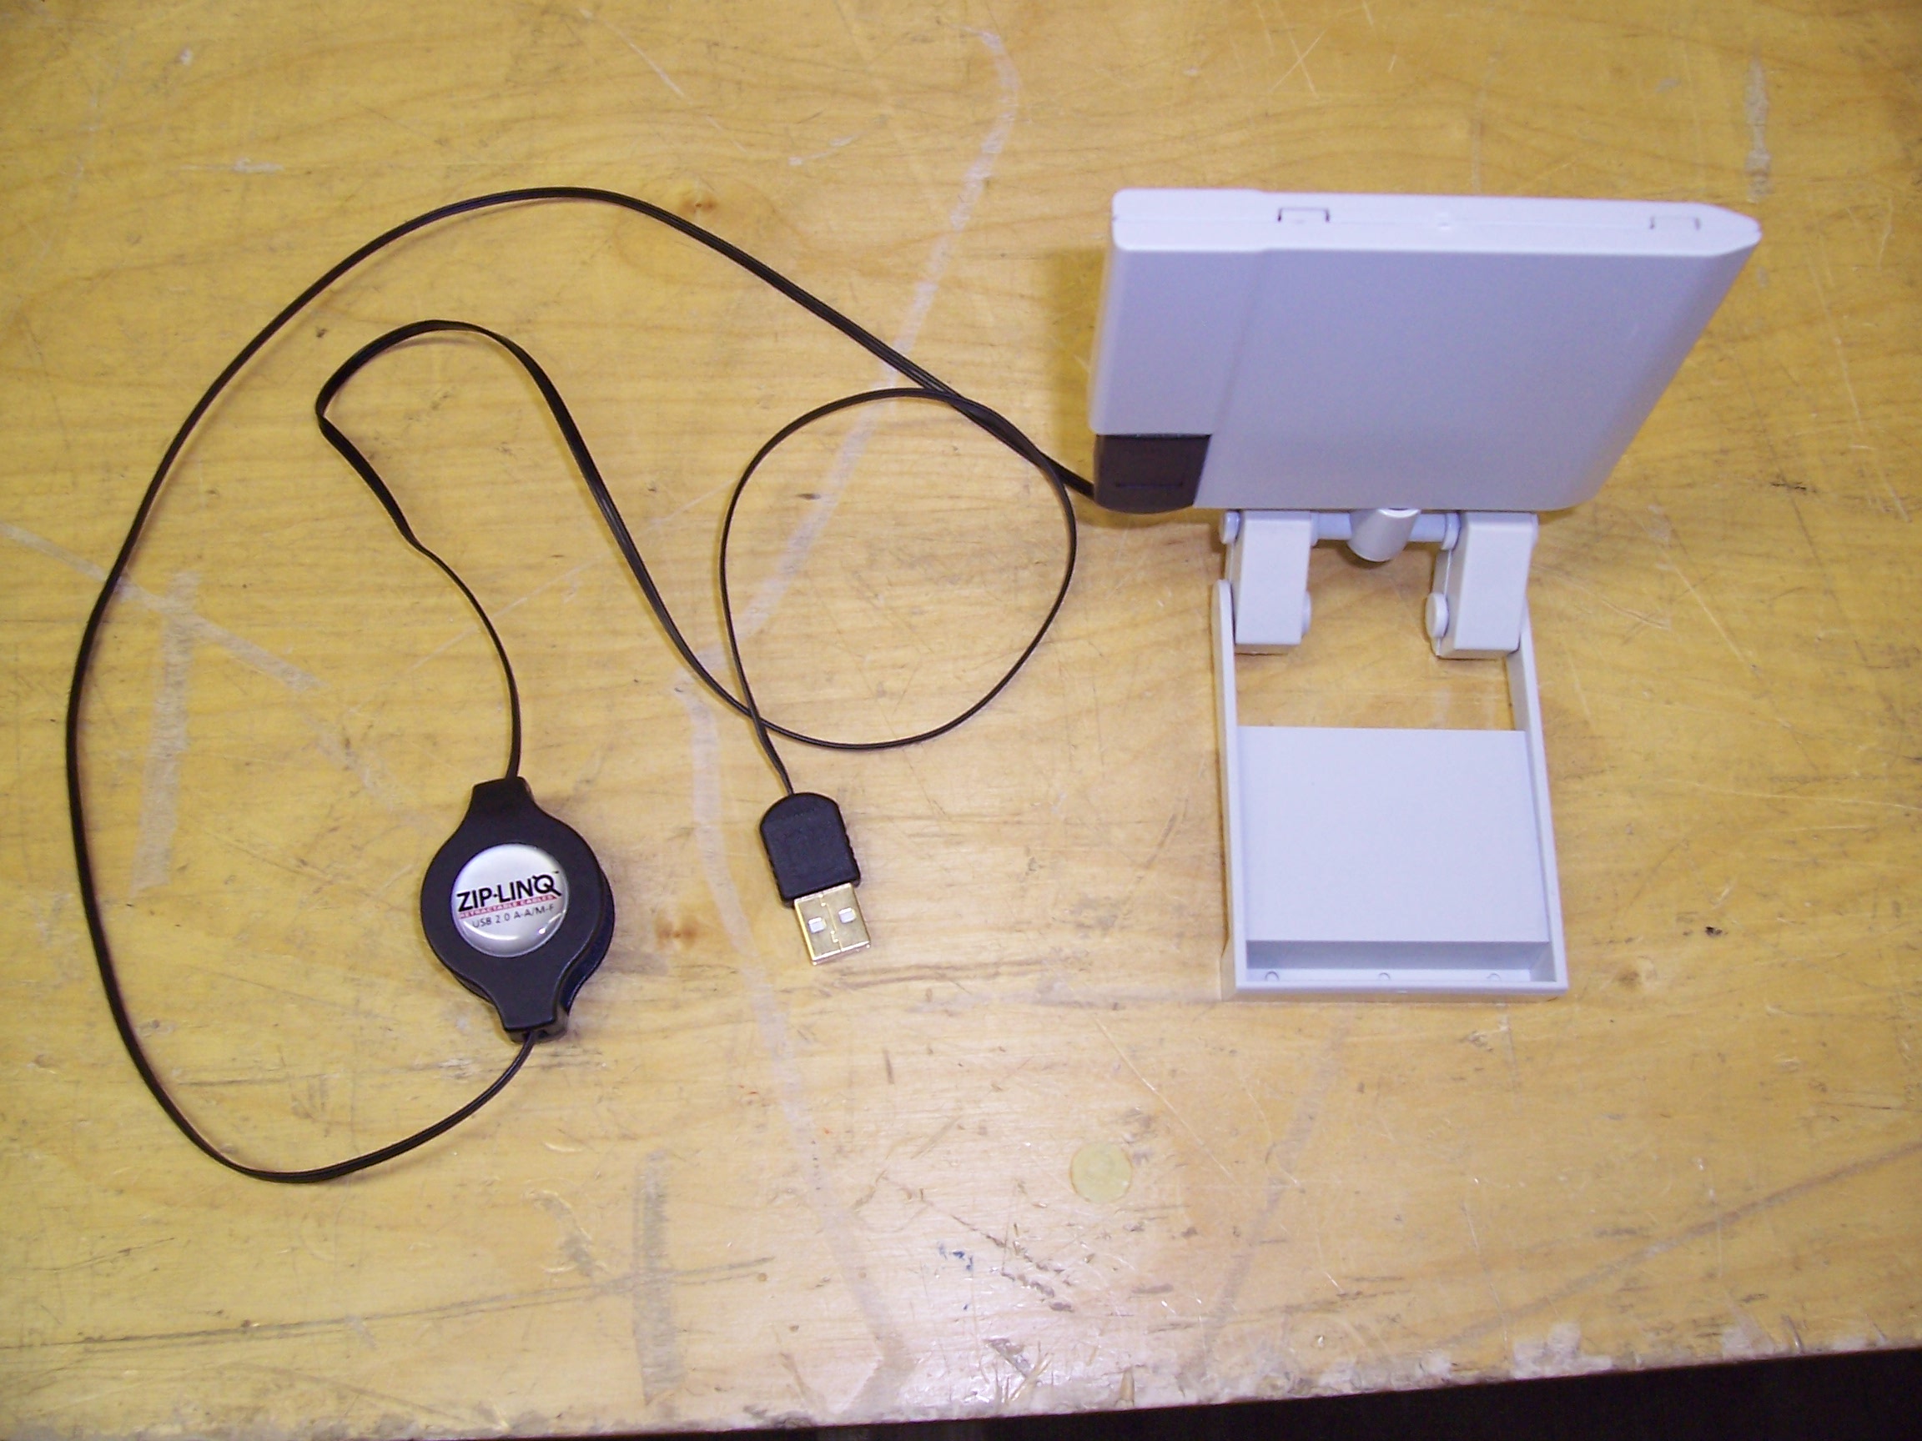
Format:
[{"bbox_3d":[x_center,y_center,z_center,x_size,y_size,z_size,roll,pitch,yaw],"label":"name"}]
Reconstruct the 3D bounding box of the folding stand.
[{"bbox_3d":[0.073,-0.014,0.335,0.099,0.121,0.103,0,68,1],"label":"folding stand"}]

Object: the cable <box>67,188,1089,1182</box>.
[{"bbox_3d":[-0.079,-0.021,0.395,0.213,0.018,0.229,0,68,1],"label":"cable"}]

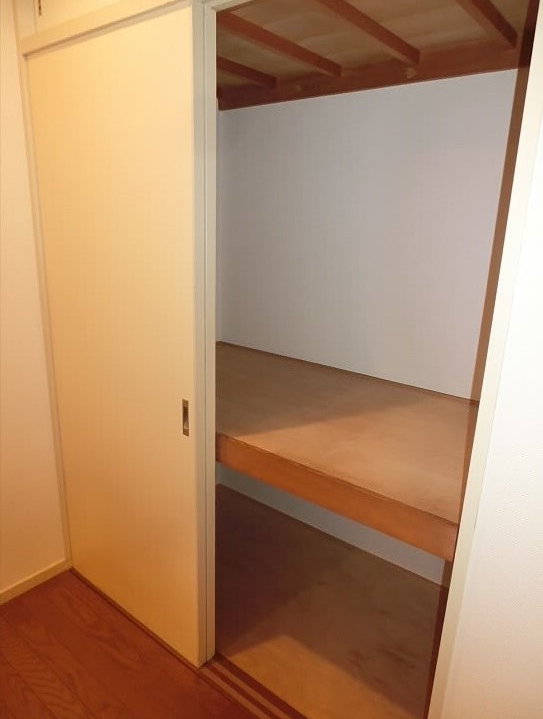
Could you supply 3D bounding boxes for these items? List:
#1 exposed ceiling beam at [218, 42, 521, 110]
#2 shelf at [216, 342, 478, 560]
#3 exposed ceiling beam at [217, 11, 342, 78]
[{"bbox_3d":[0.331,-0.990,1.756,1.419,0.092,0.033,14,19,36],"label":"exposed ceiling beam"},{"bbox_3d":[0.078,0.175,1.759,1.467,0.095,0.786,14,19,36],"label":"shelf"},{"bbox_3d":[0.018,-0.972,1.553,0.045,0.036,0.699,14,19,36],"label":"exposed ceiling beam"}]

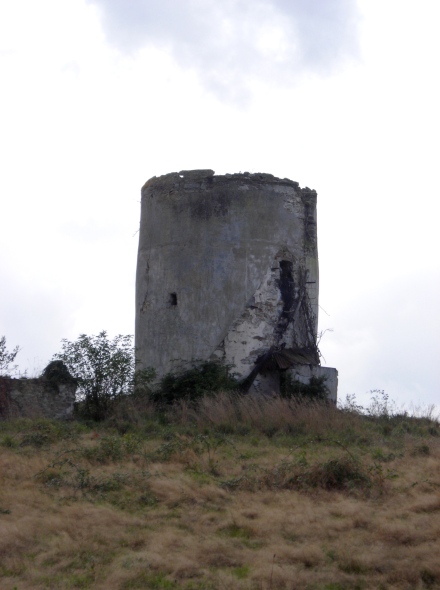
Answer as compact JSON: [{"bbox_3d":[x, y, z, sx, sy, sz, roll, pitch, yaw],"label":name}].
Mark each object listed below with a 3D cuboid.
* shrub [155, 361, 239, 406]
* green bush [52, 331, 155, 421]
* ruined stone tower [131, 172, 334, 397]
[{"bbox_3d":[-0.788,2.953,66.200,2.800,1.550,1.700,0,-7,0],"label":"shrub"},{"bbox_3d":[-3.960,2.713,66.500,3.300,3.050,2.800,0,-7,0],"label":"green bush"},{"bbox_3d":[0.581,-0.229,69.500,7.000,8.300,7.000,0,-7,0],"label":"ruined stone tower"}]

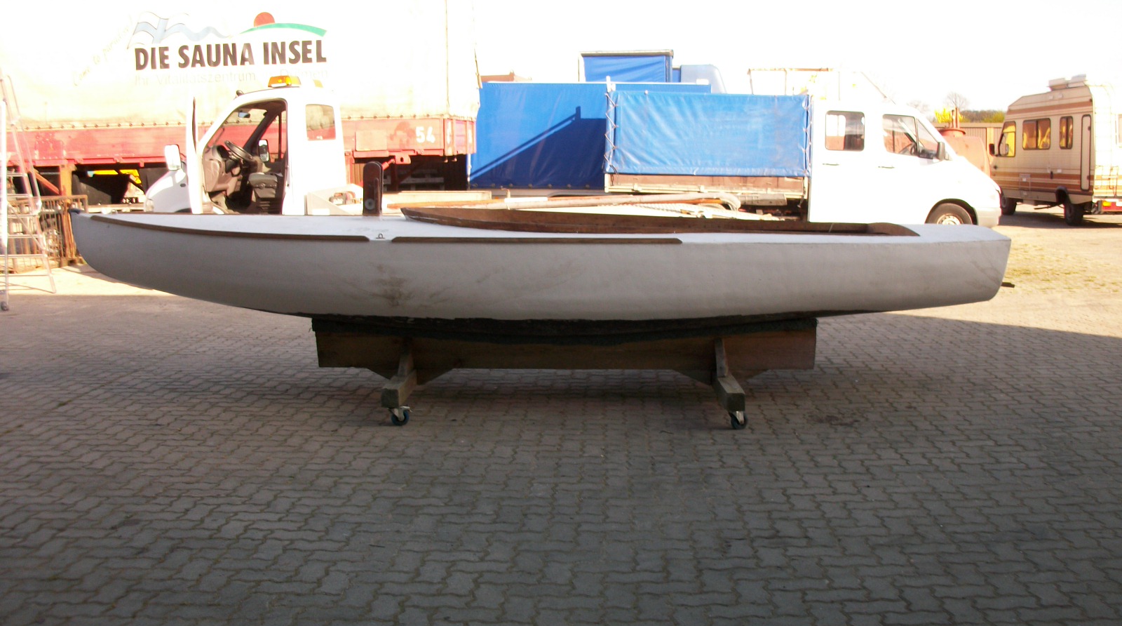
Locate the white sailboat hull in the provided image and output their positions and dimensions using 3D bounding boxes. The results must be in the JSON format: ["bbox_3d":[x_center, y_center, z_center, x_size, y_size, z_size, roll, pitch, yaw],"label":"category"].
[{"bbox_3d":[-0.290,-0.280,6.700,5.560,0.780,1.720,0,8,5],"label":"white sailboat hull"}]

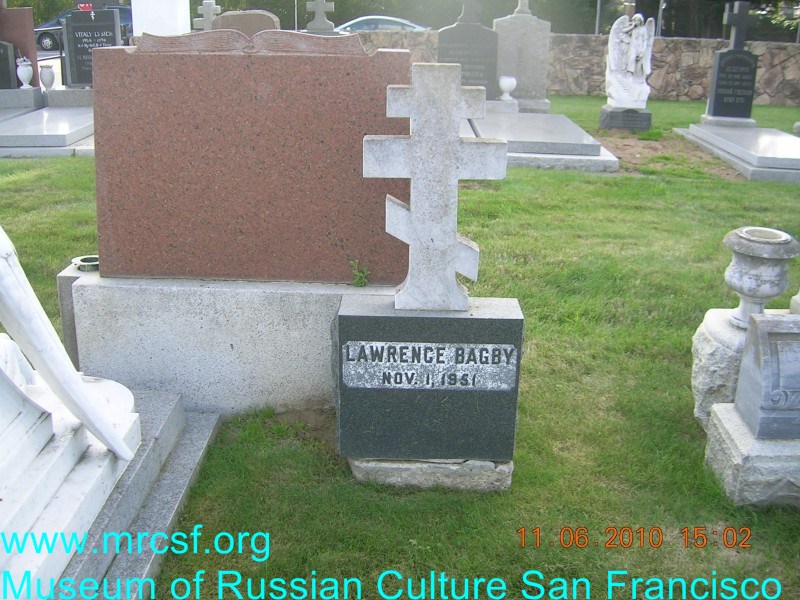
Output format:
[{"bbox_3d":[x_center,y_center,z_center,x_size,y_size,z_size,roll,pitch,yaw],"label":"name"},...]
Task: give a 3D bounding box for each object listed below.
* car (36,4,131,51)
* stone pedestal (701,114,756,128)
[{"bbox_3d":[-11.793,-10.056,29.948,4.700,1.600,1.820,1,21,2],"label":"car"},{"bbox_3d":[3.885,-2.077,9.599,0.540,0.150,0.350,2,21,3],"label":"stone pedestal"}]

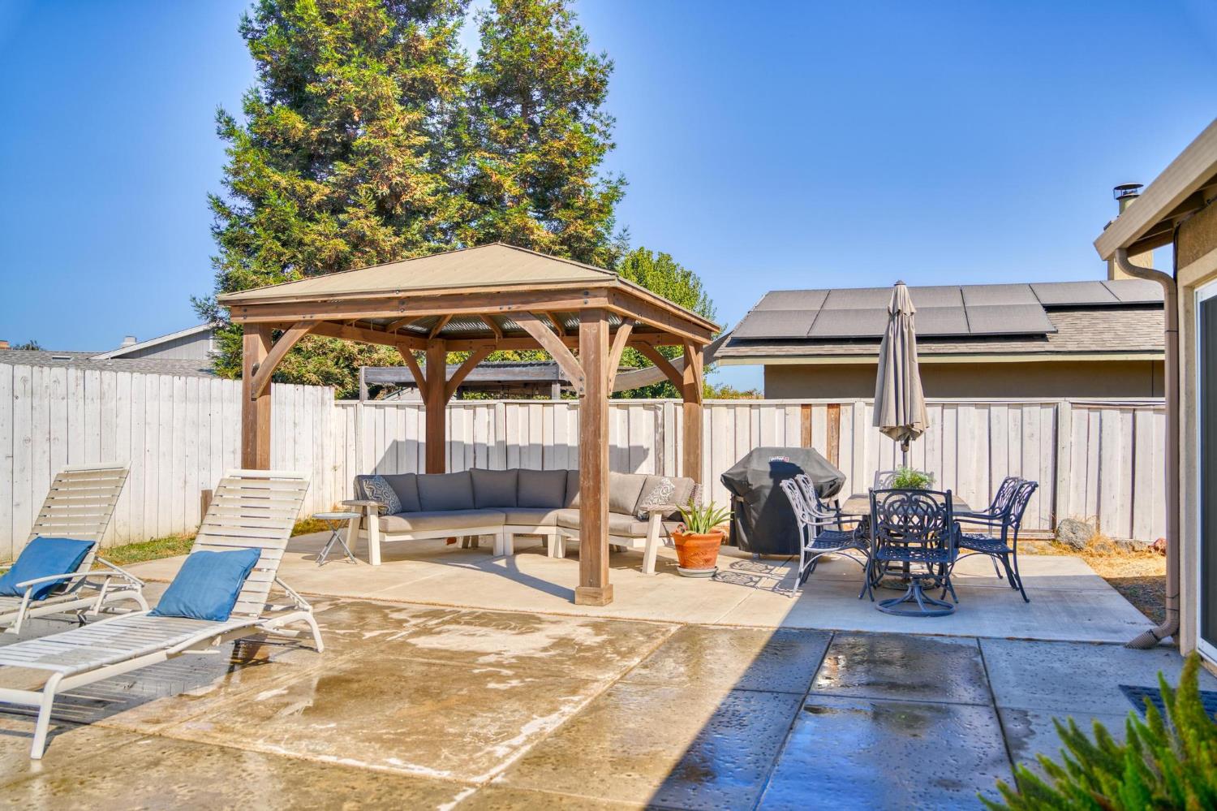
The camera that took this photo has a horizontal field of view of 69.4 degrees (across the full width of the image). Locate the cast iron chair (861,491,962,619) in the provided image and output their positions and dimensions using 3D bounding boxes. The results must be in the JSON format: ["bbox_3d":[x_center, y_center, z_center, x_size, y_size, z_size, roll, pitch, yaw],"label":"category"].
[{"bbox_3d":[2.299,1.074,6.641,0.650,0.930,0.690,0,-1,20],"label":"cast iron chair"}]

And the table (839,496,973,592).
[{"bbox_3d":[2.593,1.204,7.678,1.040,0.715,1.780,0,-1,17],"label":"table"}]

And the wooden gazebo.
[{"bbox_3d":[-1.116,-0.027,8.851,3.720,3.180,3.600,0,-1,20],"label":"wooden gazebo"}]

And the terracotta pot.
[{"bbox_3d":[0.823,1.362,8.105,0.475,0.375,0.475,0,-1,6],"label":"terracotta pot"}]

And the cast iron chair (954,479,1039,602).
[{"bbox_3d":[3.114,1.086,7.271,0.700,0.940,0.620,0,-1,18],"label":"cast iron chair"}]

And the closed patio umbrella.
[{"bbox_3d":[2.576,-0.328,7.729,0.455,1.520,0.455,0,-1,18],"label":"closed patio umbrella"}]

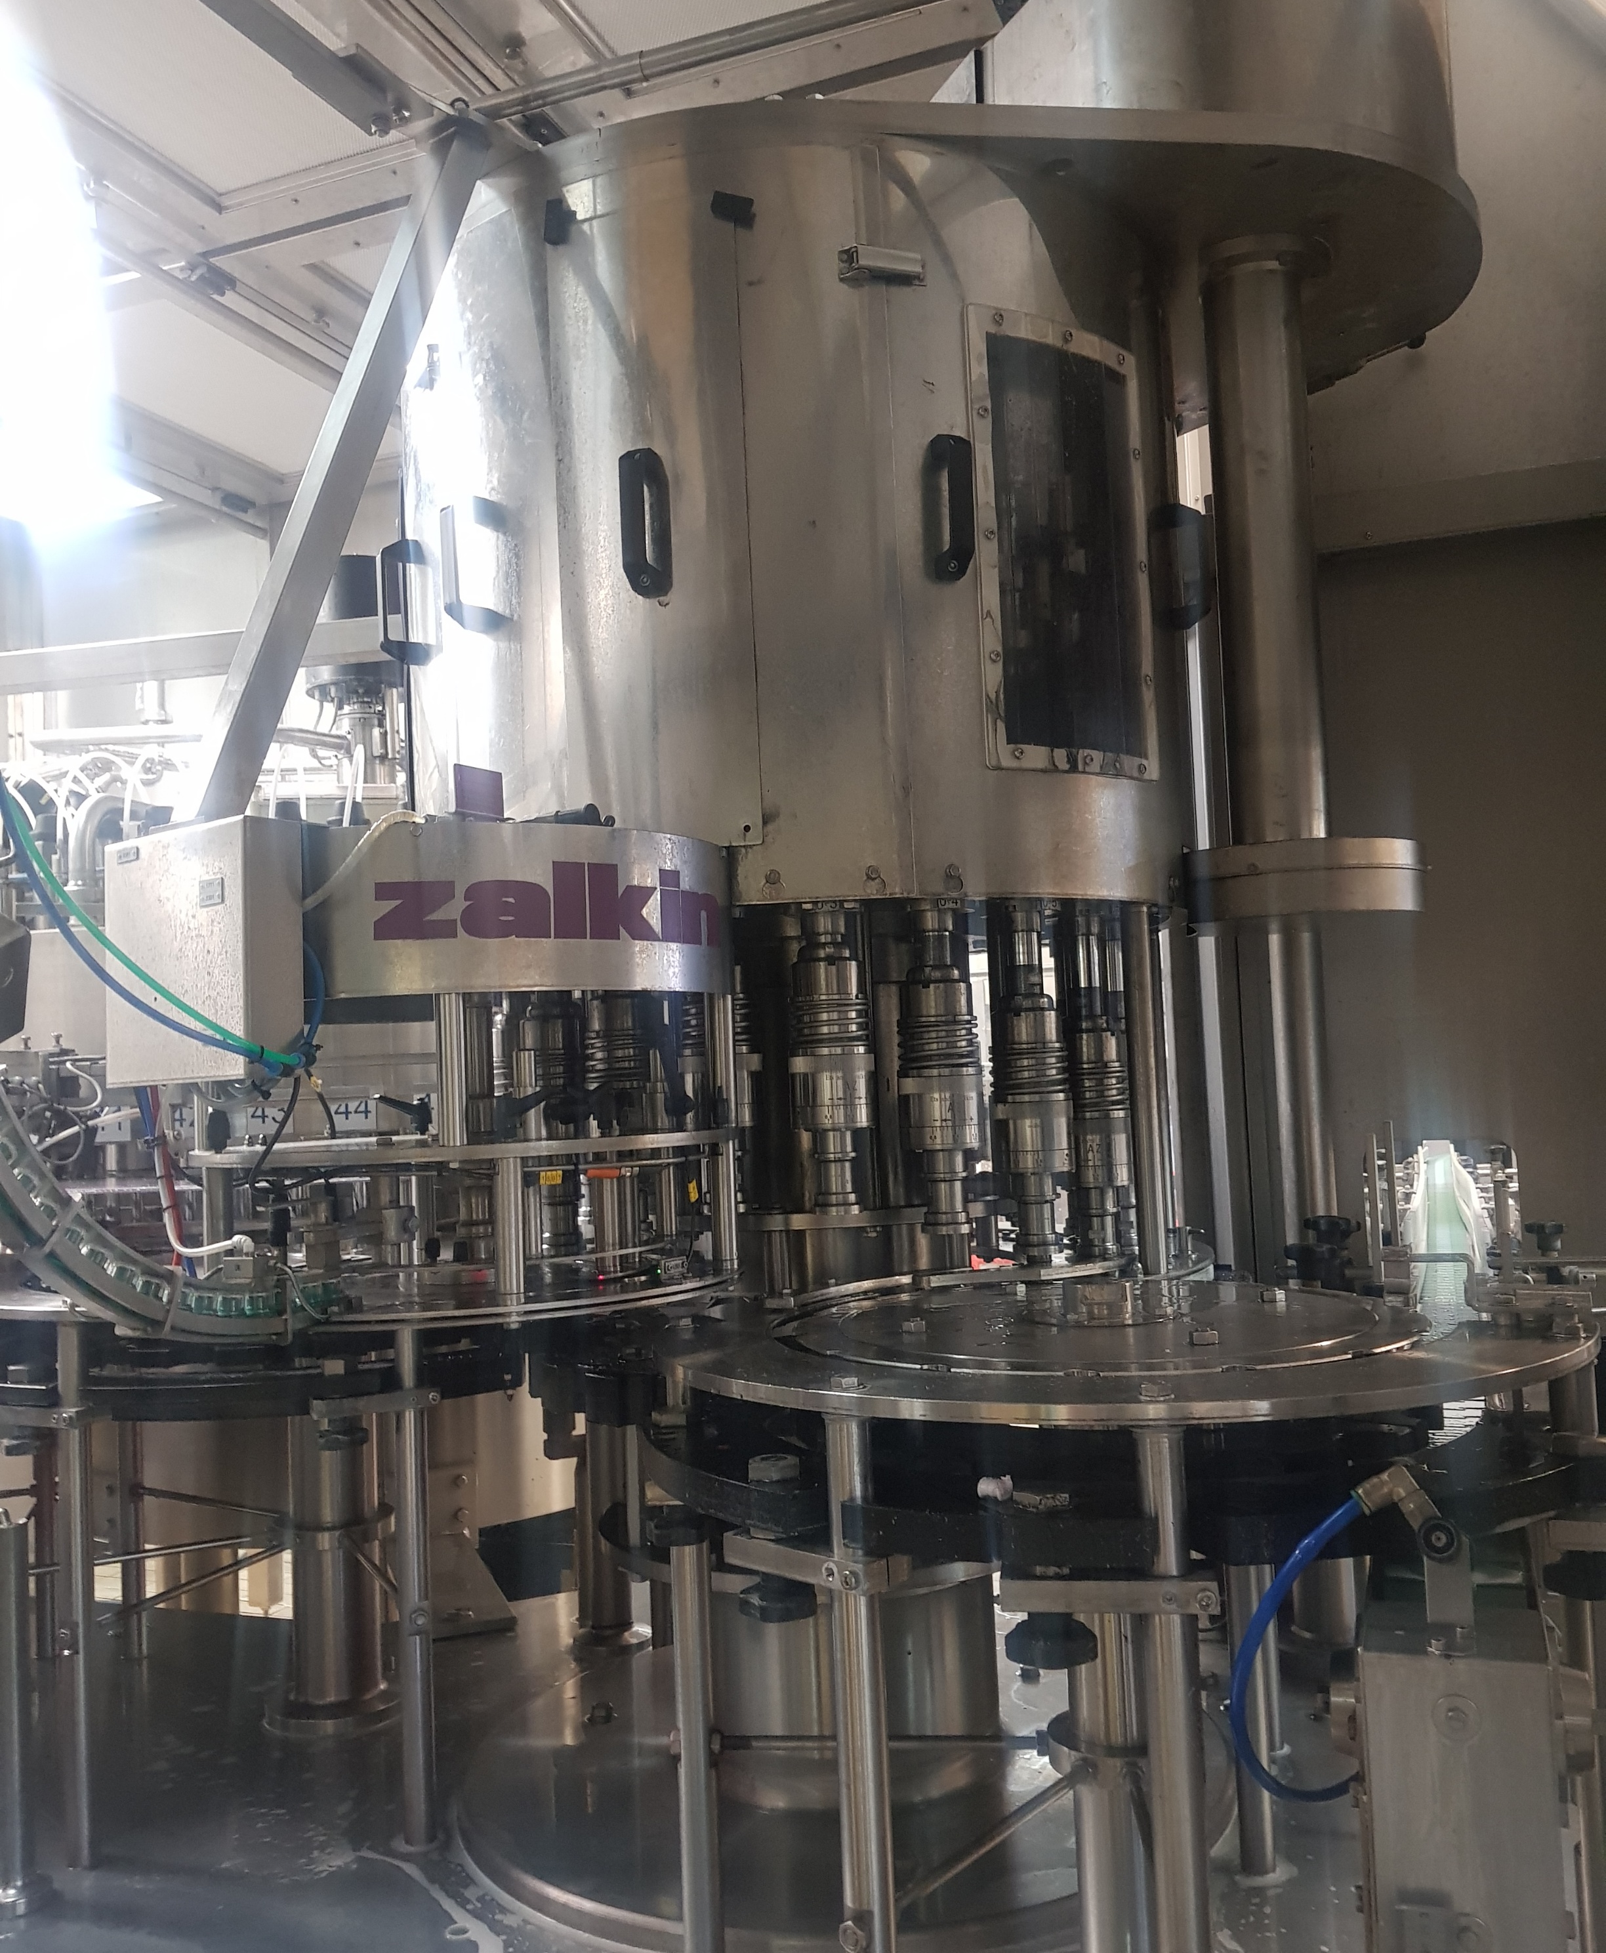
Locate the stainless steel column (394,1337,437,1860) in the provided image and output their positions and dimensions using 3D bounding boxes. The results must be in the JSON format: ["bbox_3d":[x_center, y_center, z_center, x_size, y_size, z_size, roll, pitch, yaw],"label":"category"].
[{"bbox_3d":[-0.403,0.631,1.675,0.031,0.526,0.031,-2,-4,0],"label":"stainless steel column"}]

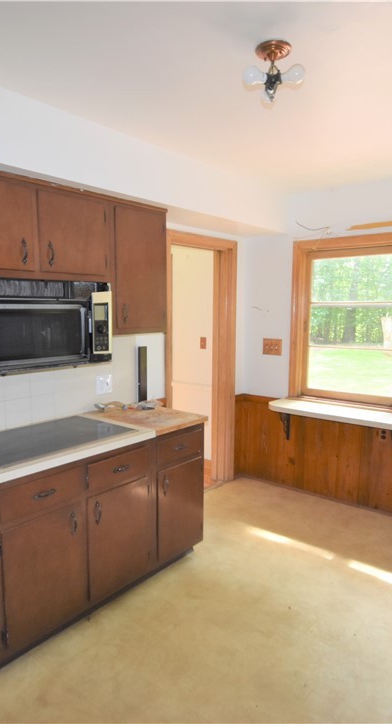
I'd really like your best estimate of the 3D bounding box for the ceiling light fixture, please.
[{"bbox_3d":[0.274,-1.031,1.642,0.215,0.170,0.190,1,7,11],"label":"ceiling light fixture"}]

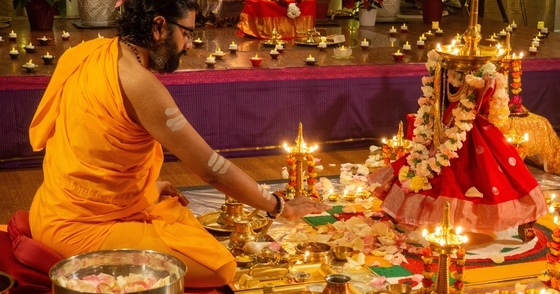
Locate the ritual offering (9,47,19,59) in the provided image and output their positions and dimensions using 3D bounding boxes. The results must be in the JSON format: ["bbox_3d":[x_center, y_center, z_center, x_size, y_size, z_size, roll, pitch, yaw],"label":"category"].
[{"bbox_3d":[-1.363,-0.481,5.142,0.050,0.058,0.055,0,12,0],"label":"ritual offering"}]

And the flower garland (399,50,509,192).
[{"bbox_3d":[0.592,-0.090,3.420,0.330,0.450,0.210,-6,14,-27],"label":"flower garland"}]

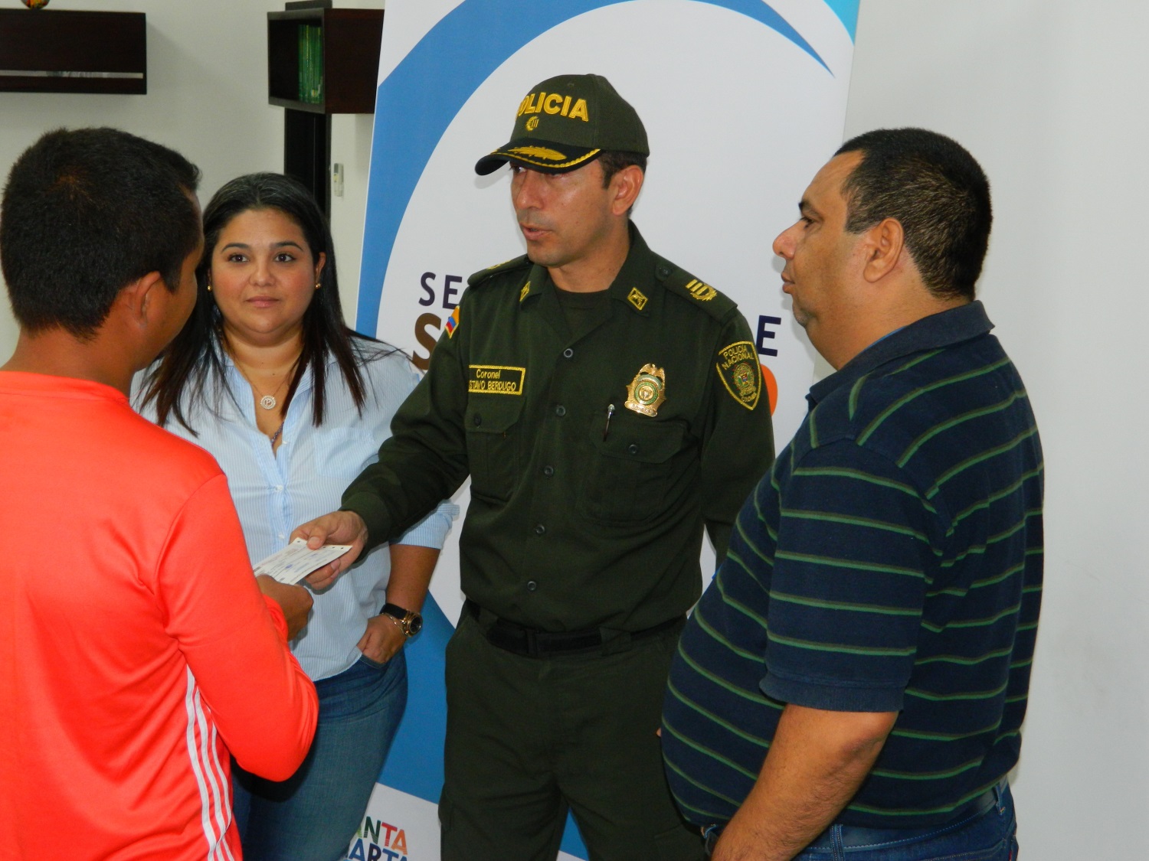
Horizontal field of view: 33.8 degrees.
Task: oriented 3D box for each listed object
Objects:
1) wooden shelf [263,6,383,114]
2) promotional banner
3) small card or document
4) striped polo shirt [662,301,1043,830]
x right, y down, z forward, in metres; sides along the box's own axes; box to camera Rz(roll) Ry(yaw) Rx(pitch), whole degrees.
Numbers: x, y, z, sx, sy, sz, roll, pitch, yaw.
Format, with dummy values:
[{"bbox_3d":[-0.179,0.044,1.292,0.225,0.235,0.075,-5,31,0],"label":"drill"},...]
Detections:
[{"bbox_3d":[-0.762,-1.171,5.987,0.250,0.303,0.902,-3,12,-19],"label":"wooden shelf"},{"bbox_3d":[-0.059,0.210,3.076,0.971,1.980,0.030,11,7,40],"label":"promotional banner"},{"bbox_3d":[-0.326,0.154,2.195,0.073,0.004,0.172,6,15,17],"label":"small card or document"},{"bbox_3d":[0.319,0.167,2.172,0.420,0.615,0.530,4,12,14],"label":"striped polo shirt"}]

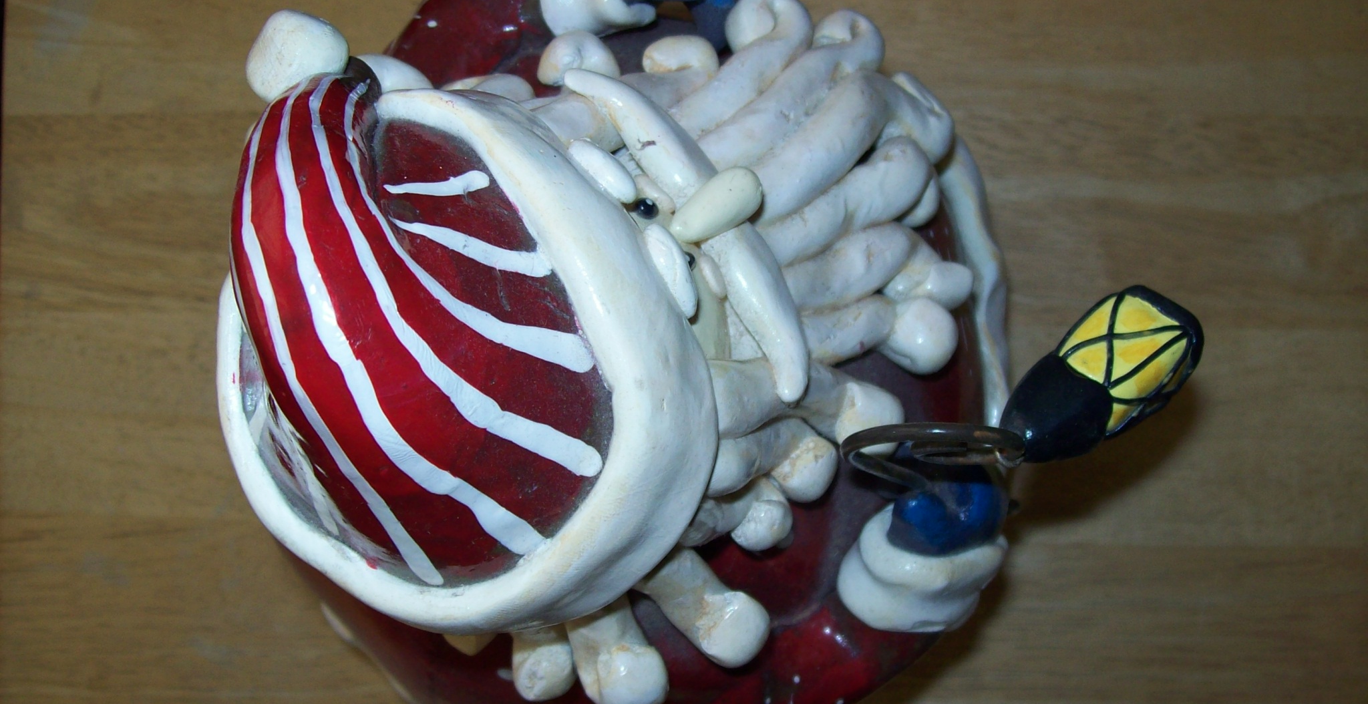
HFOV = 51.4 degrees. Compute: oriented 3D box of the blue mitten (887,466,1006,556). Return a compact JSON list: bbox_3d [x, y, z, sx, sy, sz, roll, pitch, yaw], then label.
[{"bbox_3d":[0.072,0.044,0.390,0.031,0.027,0.026,6,90,6],"label":"blue mitten"}]

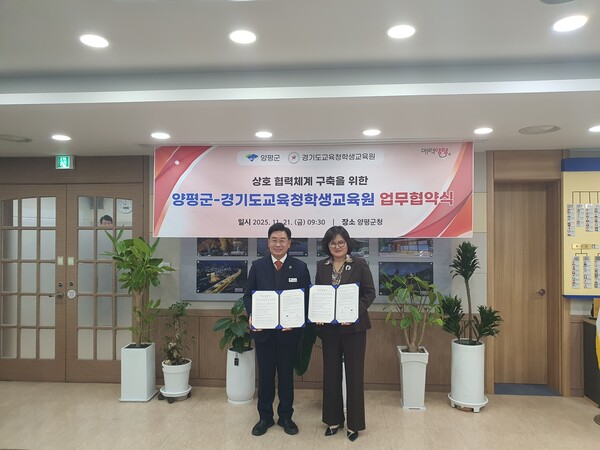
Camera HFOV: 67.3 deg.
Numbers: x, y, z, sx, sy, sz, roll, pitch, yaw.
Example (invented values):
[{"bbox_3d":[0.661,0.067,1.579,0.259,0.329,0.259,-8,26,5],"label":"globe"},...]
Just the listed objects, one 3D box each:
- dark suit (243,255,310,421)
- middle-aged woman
[{"bbox_3d":[-0.188,0.947,3.772,0.563,1.405,0.352,0,0,-1],"label":"dark suit"},{"bbox_3d":[0.378,0.850,3.712,0.513,1.691,0.412,0,0,12],"label":"middle-aged woman"}]

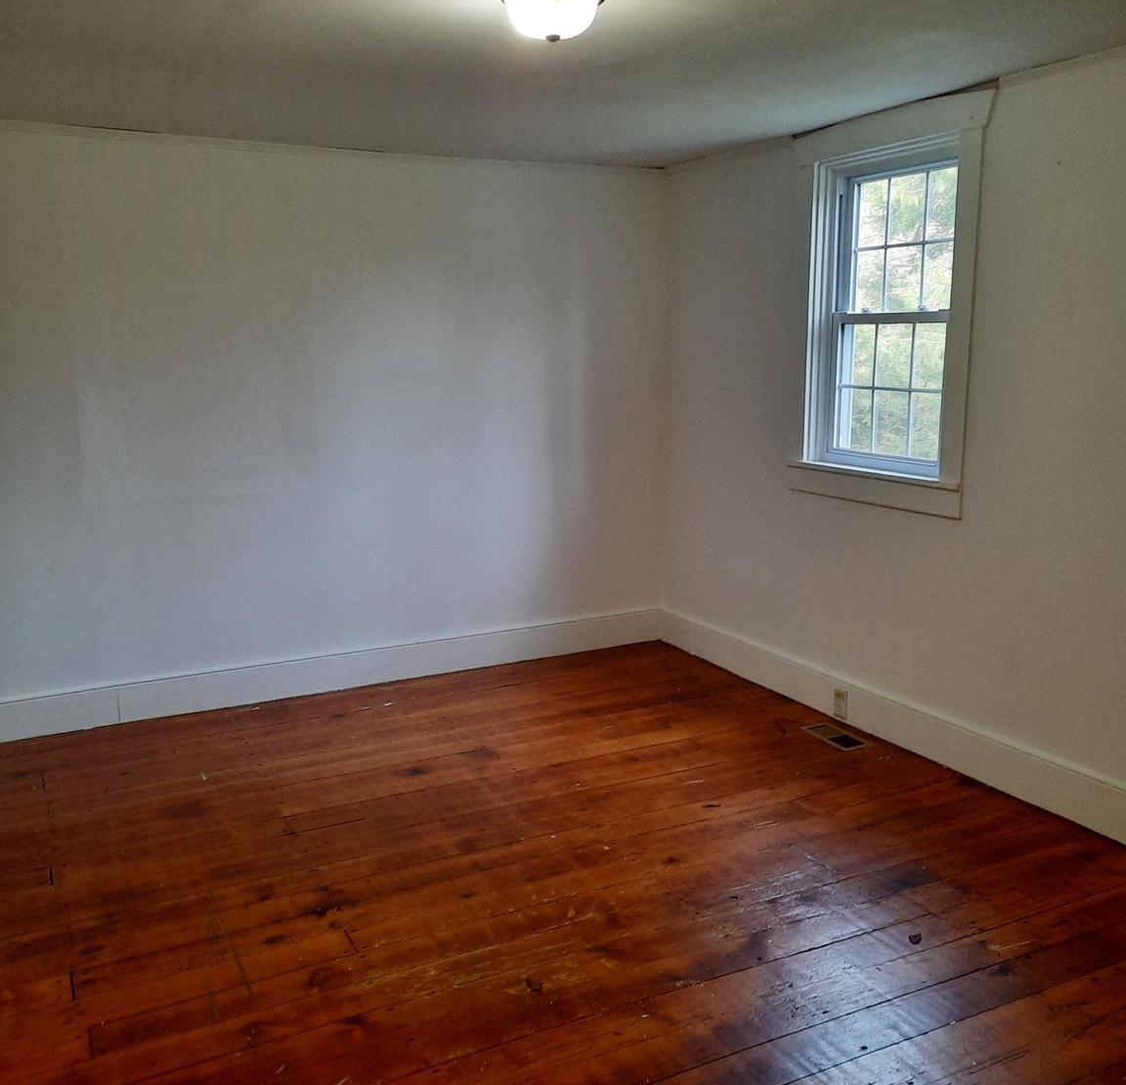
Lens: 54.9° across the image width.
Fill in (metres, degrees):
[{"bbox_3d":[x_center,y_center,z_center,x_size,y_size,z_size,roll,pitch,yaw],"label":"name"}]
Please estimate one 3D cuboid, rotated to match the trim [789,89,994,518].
[{"bbox_3d":[1.228,-0.868,4.175,0.090,1.454,1.013,-6,12,-27],"label":"trim"}]

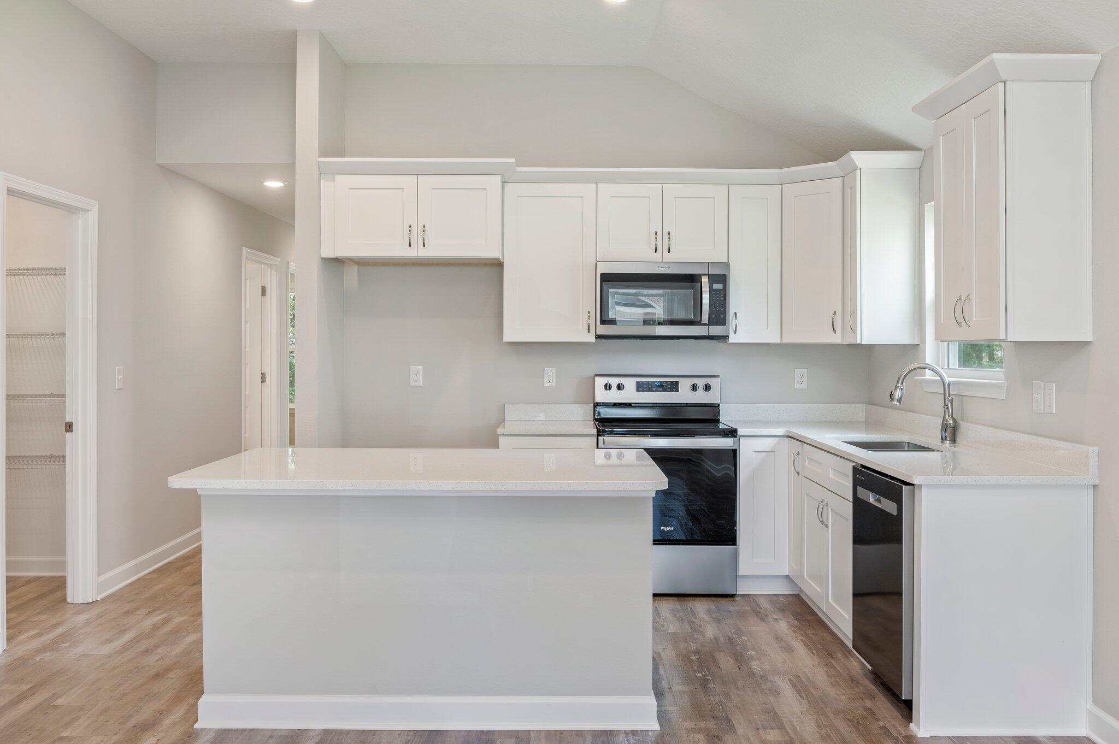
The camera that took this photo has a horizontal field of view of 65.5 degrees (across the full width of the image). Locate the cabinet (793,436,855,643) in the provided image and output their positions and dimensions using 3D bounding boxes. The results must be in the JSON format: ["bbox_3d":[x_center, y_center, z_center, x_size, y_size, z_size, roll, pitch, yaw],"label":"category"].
[{"bbox_3d":[1.560,0.774,4.080,0.630,0.820,0.780,0,2,0],"label":"cabinet"}]

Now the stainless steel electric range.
[{"bbox_3d":[0.587,0.624,4.987,0.758,1.194,0.693,0,2,0],"label":"stainless steel electric range"}]

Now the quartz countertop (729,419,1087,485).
[{"bbox_3d":[1.423,0.346,4.181,0.900,0.032,2.346,0,2,0],"label":"quartz countertop"}]

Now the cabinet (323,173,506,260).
[{"bbox_3d":[-0.798,-0.871,5.057,0.942,0.462,0.521,0,2,0],"label":"cabinet"}]

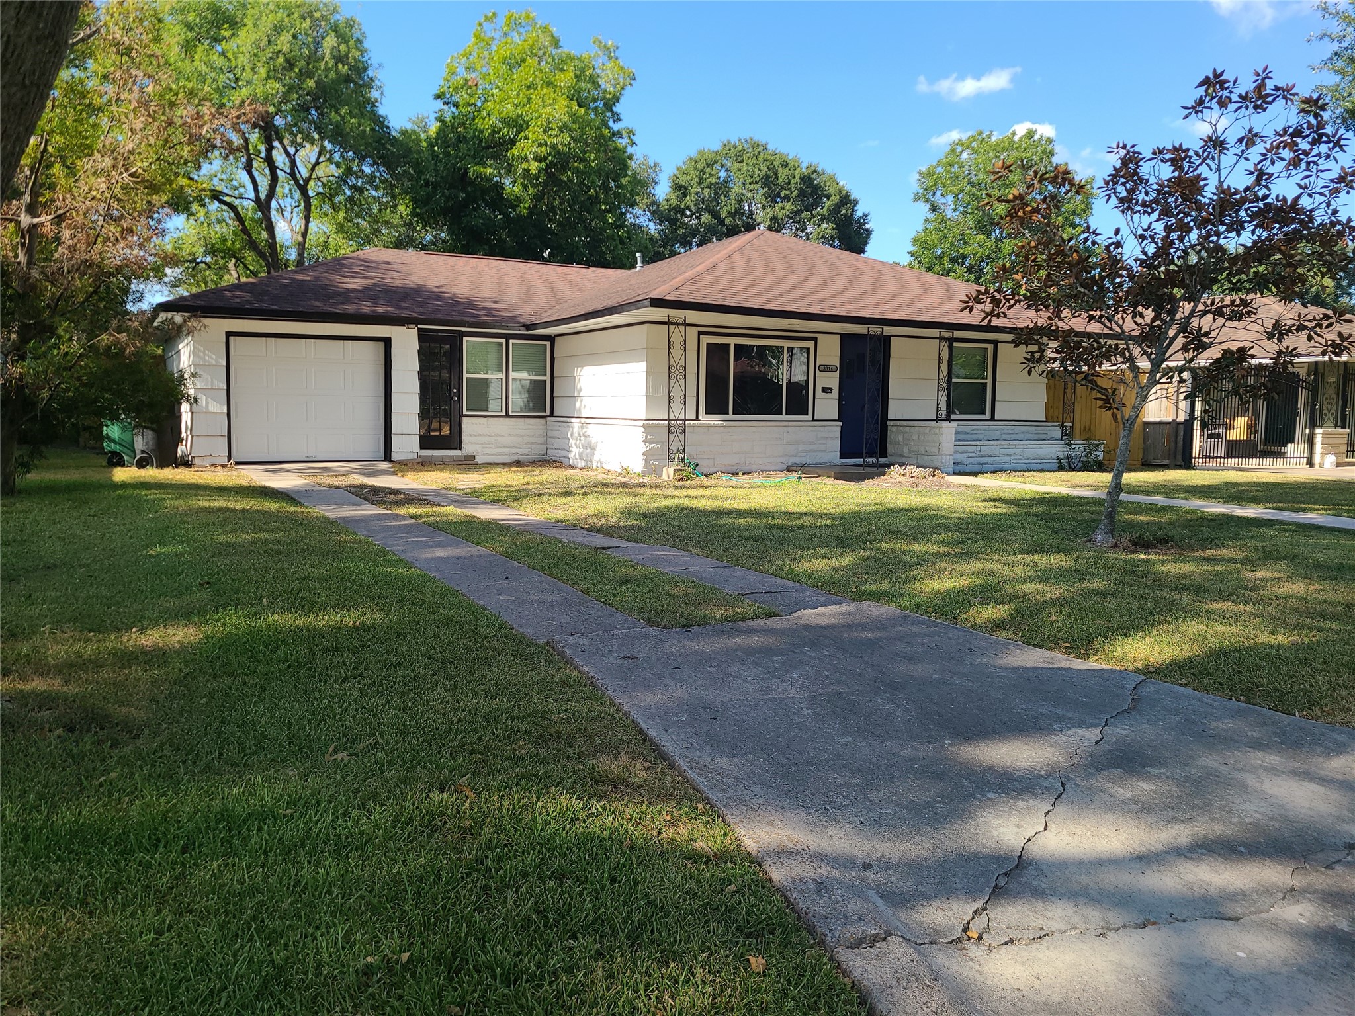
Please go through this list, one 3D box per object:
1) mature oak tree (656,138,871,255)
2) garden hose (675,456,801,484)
[{"bbox_3d":[3.718,-9.087,42.169,9.300,12.123,9.300,1,6,5],"label":"mature oak tree"},{"bbox_3d":[0.931,-0.568,15.235,1.950,0.320,0.550,2,6,12],"label":"garden hose"}]

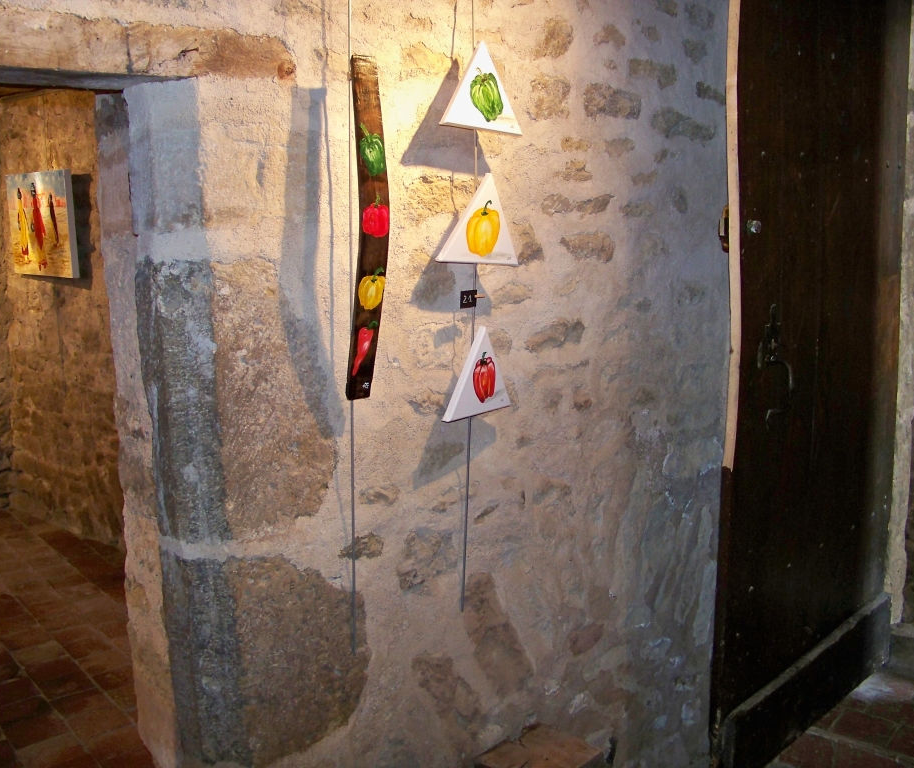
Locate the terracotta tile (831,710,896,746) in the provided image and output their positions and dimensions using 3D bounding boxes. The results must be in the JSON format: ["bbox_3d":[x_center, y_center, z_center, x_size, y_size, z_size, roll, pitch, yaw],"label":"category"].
[{"bbox_3d":[1.243,1.060,2.978,0.162,0.020,0.158,6,9,37],"label":"terracotta tile"}]

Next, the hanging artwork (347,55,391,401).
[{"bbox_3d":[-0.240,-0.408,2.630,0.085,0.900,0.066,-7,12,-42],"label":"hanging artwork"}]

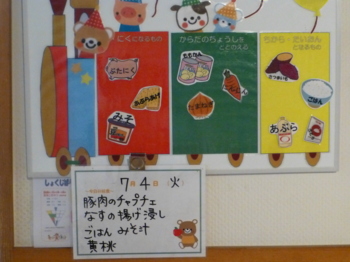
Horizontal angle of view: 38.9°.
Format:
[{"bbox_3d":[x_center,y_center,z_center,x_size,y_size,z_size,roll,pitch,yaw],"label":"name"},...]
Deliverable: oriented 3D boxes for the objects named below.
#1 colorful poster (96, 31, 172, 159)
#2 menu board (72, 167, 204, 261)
[{"bbox_3d":[-0.093,-0.084,1.102,0.161,0.272,0.010,0,3,-1],"label":"colorful poster"},{"bbox_3d":[-0.080,0.182,1.112,0.298,0.210,0.010,0,3,-1],"label":"menu board"}]

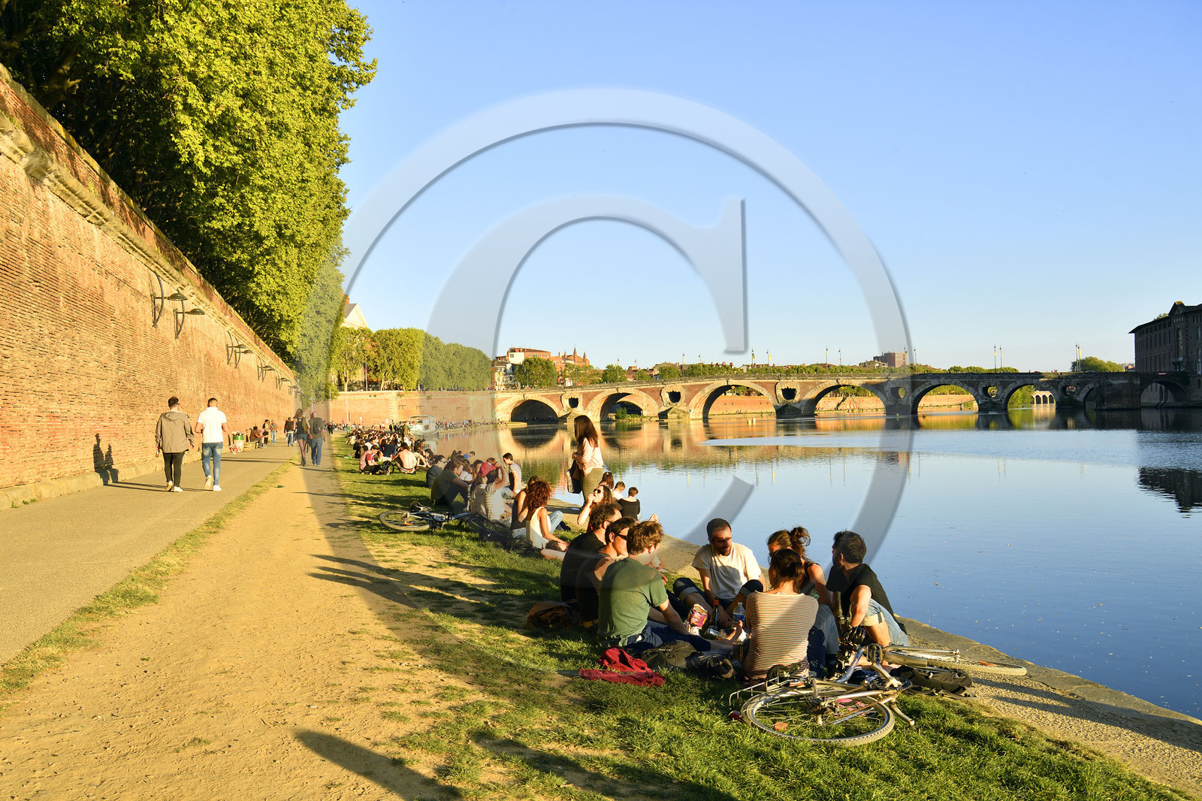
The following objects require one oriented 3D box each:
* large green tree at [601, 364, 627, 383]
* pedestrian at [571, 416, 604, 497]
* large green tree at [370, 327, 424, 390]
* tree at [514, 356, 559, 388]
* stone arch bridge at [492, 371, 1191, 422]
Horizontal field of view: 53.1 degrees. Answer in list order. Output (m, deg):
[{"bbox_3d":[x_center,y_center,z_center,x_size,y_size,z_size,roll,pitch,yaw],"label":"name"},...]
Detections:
[{"bbox_3d":[6.000,-9.300,525.000,11.500,13.000,11.500,-1,-1,0],"label":"large green tree"},{"bbox_3d":[-0.170,1.030,16.800,0.460,1.660,0.460,-2,-1,30],"label":"pedestrian"},{"bbox_3d":[-52.236,-10.344,308.000,13.500,16.600,13.500,-2,-1,-10],"label":"large green tree"},{"bbox_3d":[-26.300,-10.100,485.000,18.000,15.500,17.500,-1,-1,0],"label":"tree"},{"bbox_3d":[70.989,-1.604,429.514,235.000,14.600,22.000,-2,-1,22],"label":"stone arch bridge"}]

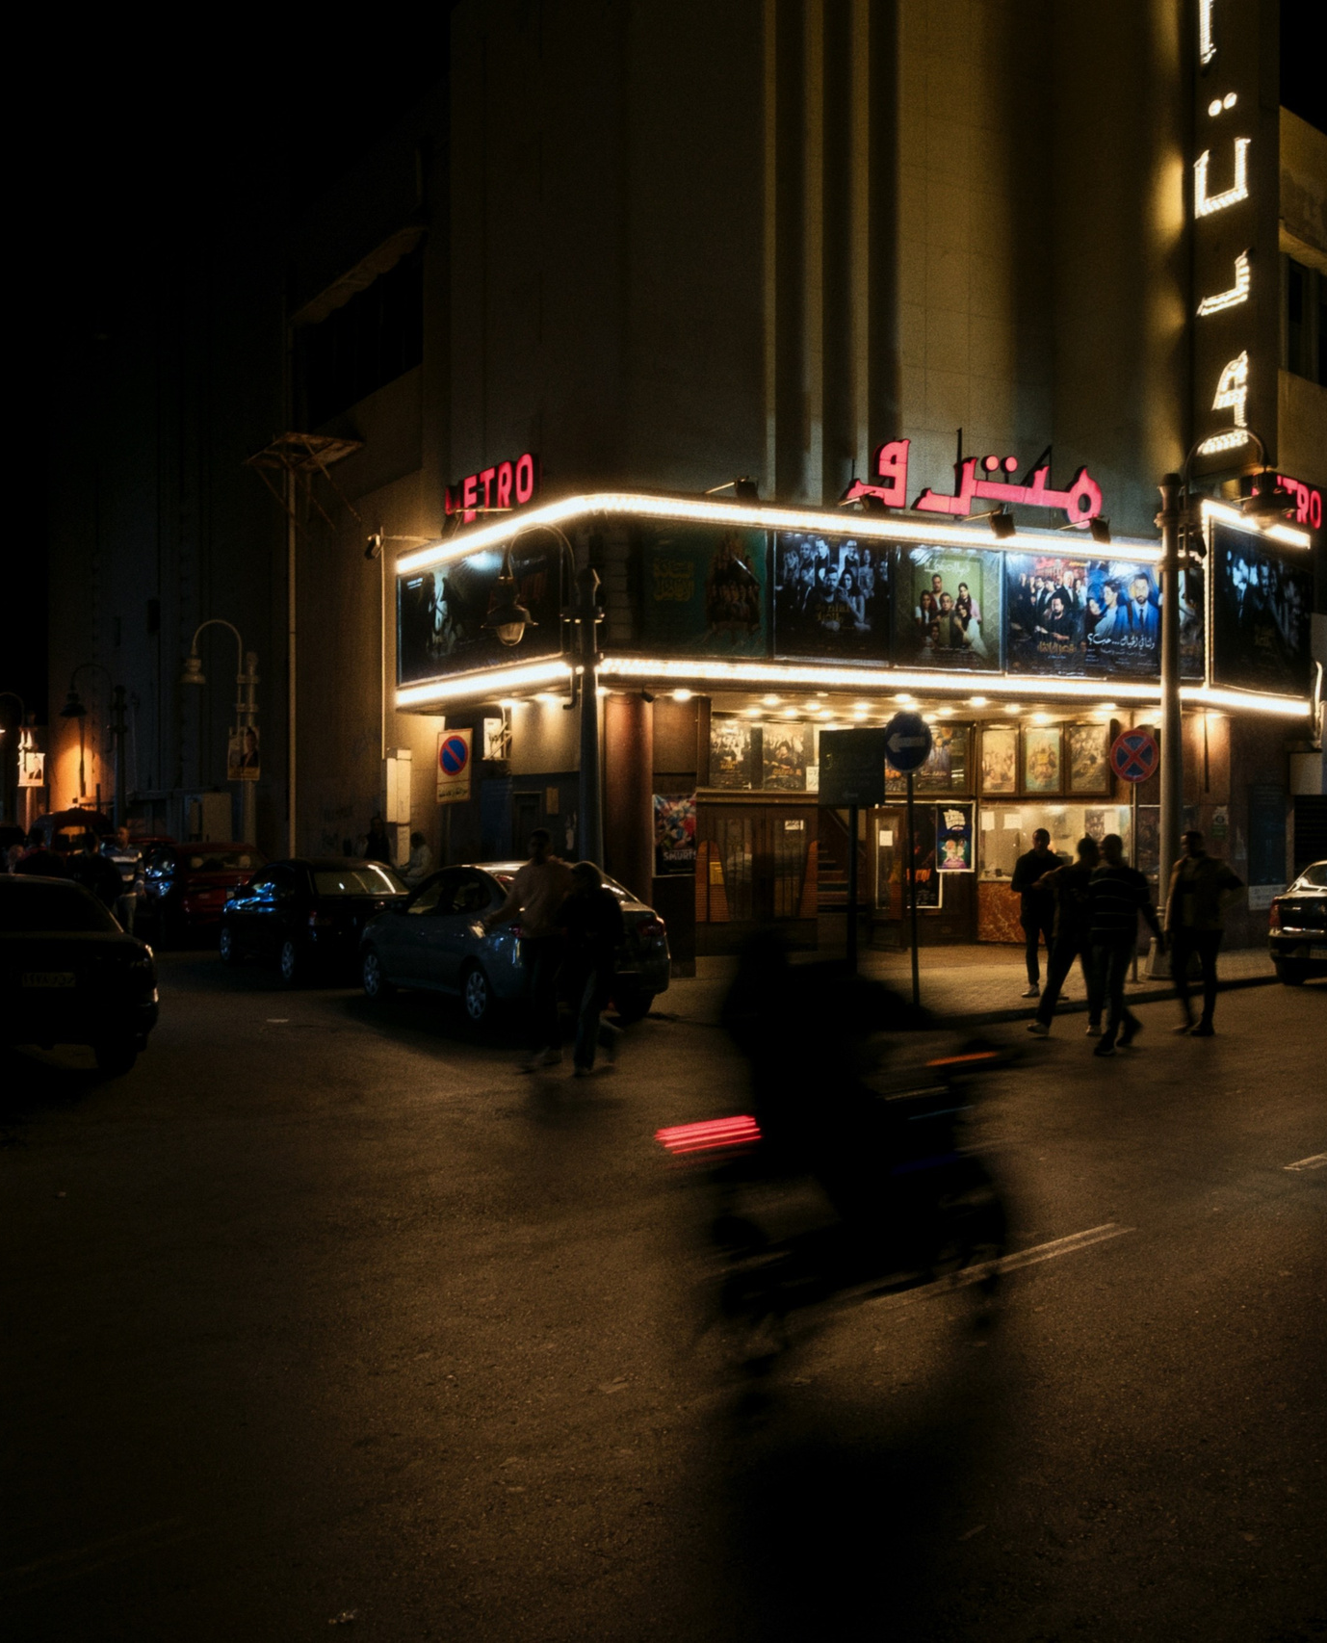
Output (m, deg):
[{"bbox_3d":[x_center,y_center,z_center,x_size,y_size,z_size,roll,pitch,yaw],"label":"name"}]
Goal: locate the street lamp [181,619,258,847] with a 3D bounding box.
[{"bbox_3d":[-7.600,-0.907,28.300,1.550,5.150,0.600,0,0,-32],"label":"street lamp"}]

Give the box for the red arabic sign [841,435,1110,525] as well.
[{"bbox_3d":[3.670,-3.905,19.030,3.520,0.790,0.220,0,0,-24],"label":"red arabic sign"}]

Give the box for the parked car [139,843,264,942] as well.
[{"bbox_3d":[-7.330,1.125,26.200,1.640,1.460,4.100,0,0,-27],"label":"parked car"}]

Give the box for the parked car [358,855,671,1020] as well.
[{"bbox_3d":[-1.680,1.159,17.000,1.800,1.480,4.460,0,0,-30],"label":"parked car"}]

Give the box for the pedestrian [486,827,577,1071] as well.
[{"bbox_3d":[-0.980,0.944,12.293,0.620,1.740,0.500,0,-1,35],"label":"pedestrian"}]

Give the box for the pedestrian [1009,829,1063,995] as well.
[{"bbox_3d":[3.800,0.926,16.593,0.500,1.680,0.400,0,0,25],"label":"pedestrian"}]

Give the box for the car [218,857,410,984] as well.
[{"bbox_3d":[-4.130,1.170,19.692,1.690,1.430,4.250,0,-1,-31],"label":"car"}]

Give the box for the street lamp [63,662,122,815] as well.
[{"bbox_3d":[-11.200,-0.744,32.307,1.300,4.700,0.500,0,-1,-31],"label":"street lamp"}]

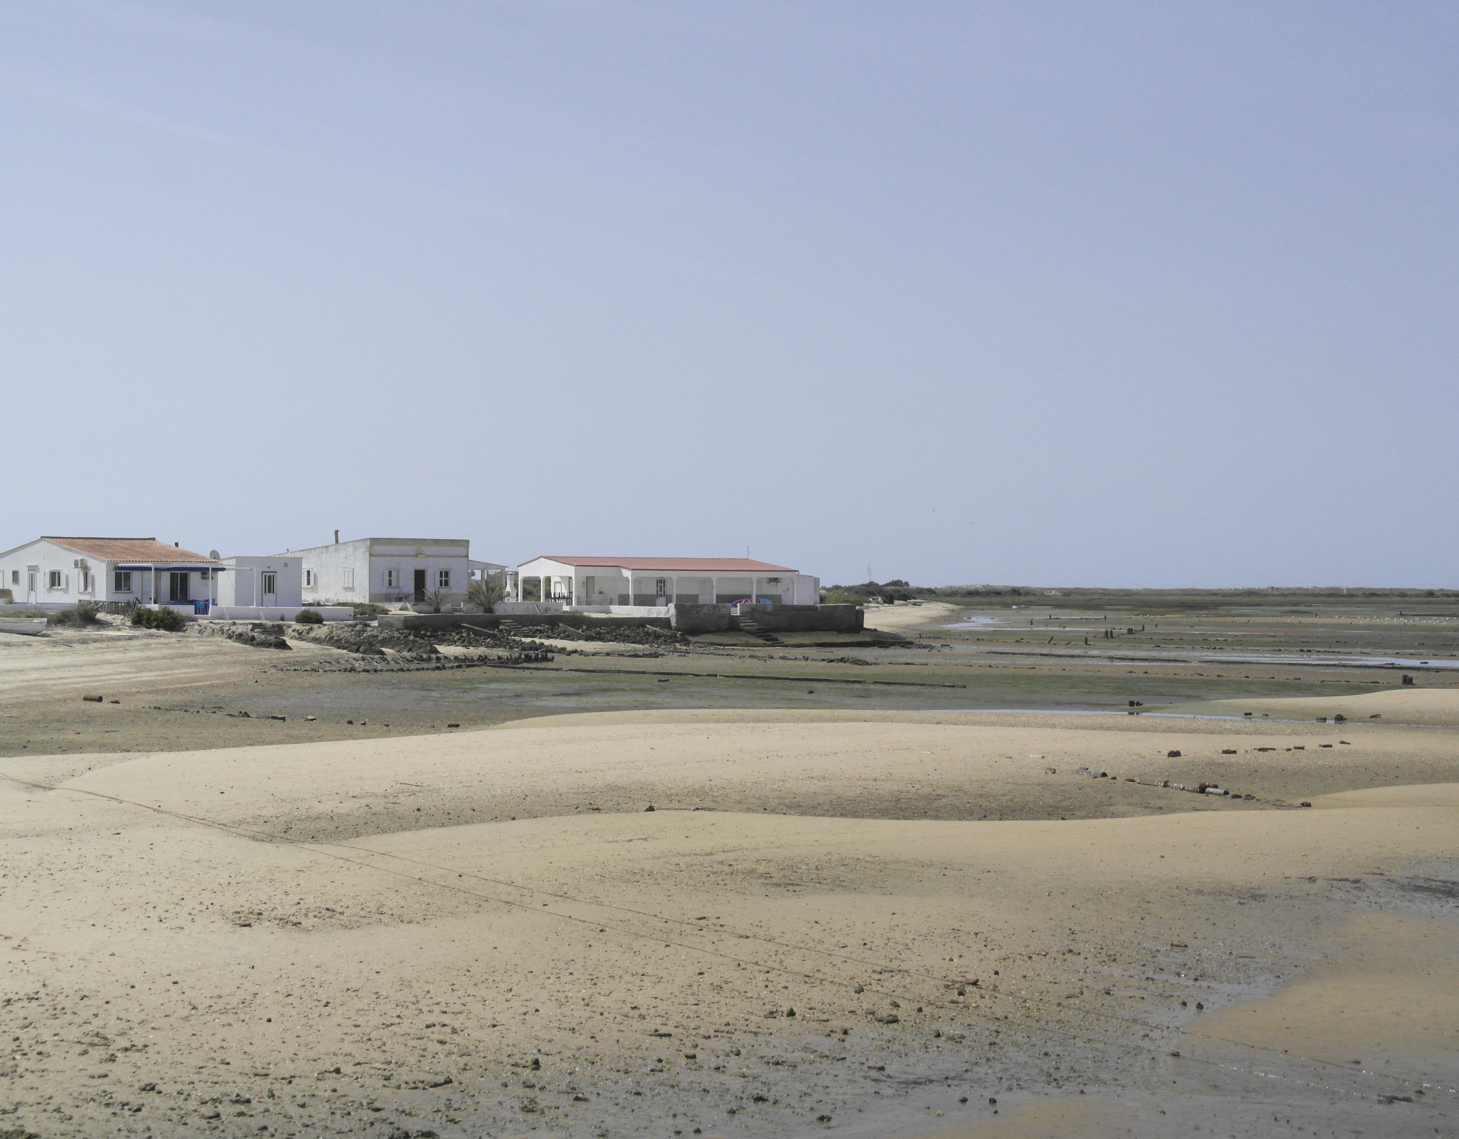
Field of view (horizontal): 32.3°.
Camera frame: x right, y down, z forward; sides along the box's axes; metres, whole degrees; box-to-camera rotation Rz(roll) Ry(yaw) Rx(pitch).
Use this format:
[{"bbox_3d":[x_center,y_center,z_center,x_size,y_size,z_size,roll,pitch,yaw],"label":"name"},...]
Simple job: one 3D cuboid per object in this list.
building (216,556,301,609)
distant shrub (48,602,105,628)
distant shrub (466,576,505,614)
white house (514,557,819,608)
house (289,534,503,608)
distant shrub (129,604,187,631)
[{"bbox_3d":[-30.215,0.820,157.366,4.600,3.050,5.120,0,-1,41],"label":"building"},{"bbox_3d":[-35.855,2.486,137.984,3.076,1.309,2.200,0,0,-15],"label":"distant shrub"},{"bbox_3d":[-15.639,1.621,160.992,2.478,2.386,2.400,0,0,-6],"label":"distant shrub"},{"bbox_3d":[-4.168,0.970,180.449,7.391,3.530,24.715,0,-1,41],"label":"white house"},{"bbox_3d":[-22.945,0.199,168.825,10.300,4.180,11.771,0,-1,41],"label":"house"},{"bbox_3d":[-31.160,2.576,136.983,3.200,1.515,2.400,0,0,-13],"label":"distant shrub"}]

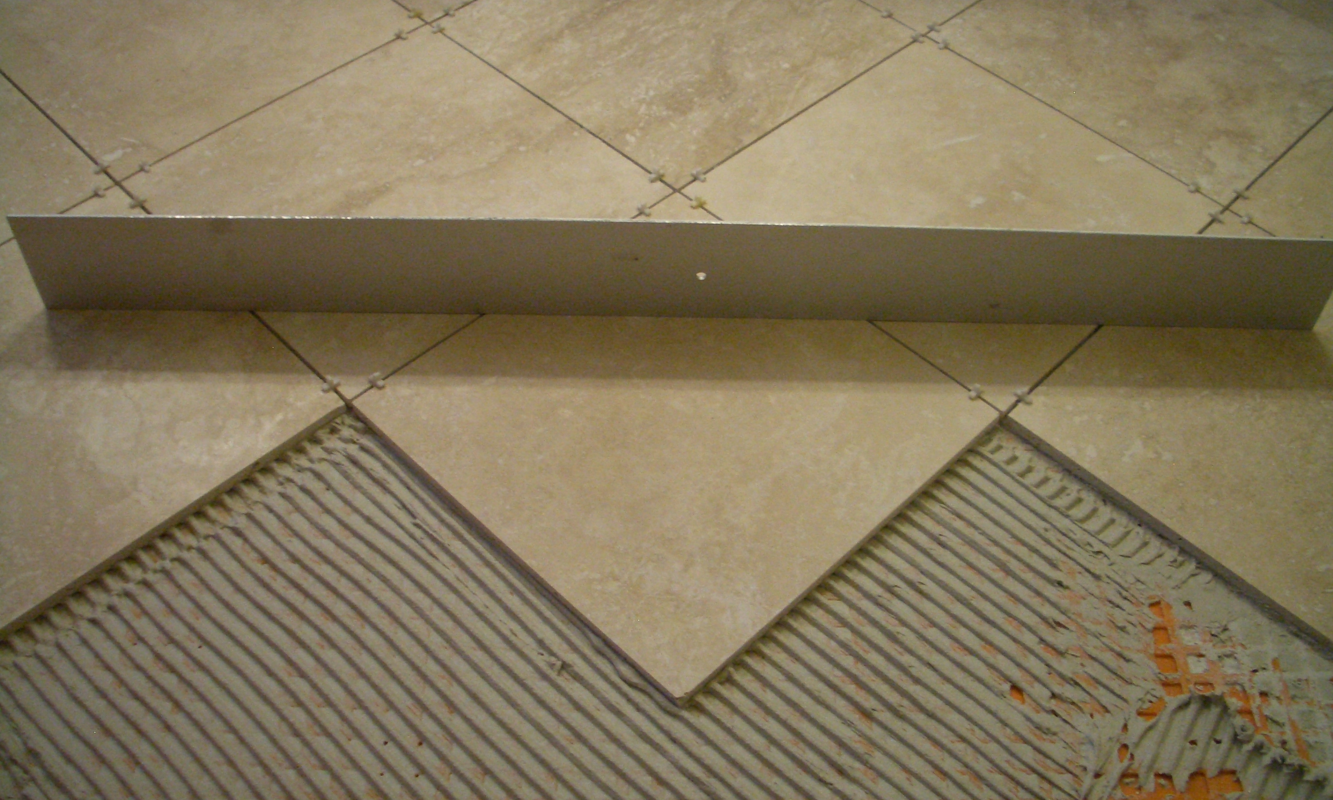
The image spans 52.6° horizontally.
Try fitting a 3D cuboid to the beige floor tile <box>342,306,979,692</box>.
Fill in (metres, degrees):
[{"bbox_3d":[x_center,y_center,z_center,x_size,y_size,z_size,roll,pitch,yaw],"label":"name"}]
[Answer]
[{"bbox_3d":[0.008,0.009,0.909,0.305,0.009,0.305,-37,60,-28],"label":"beige floor tile"}]

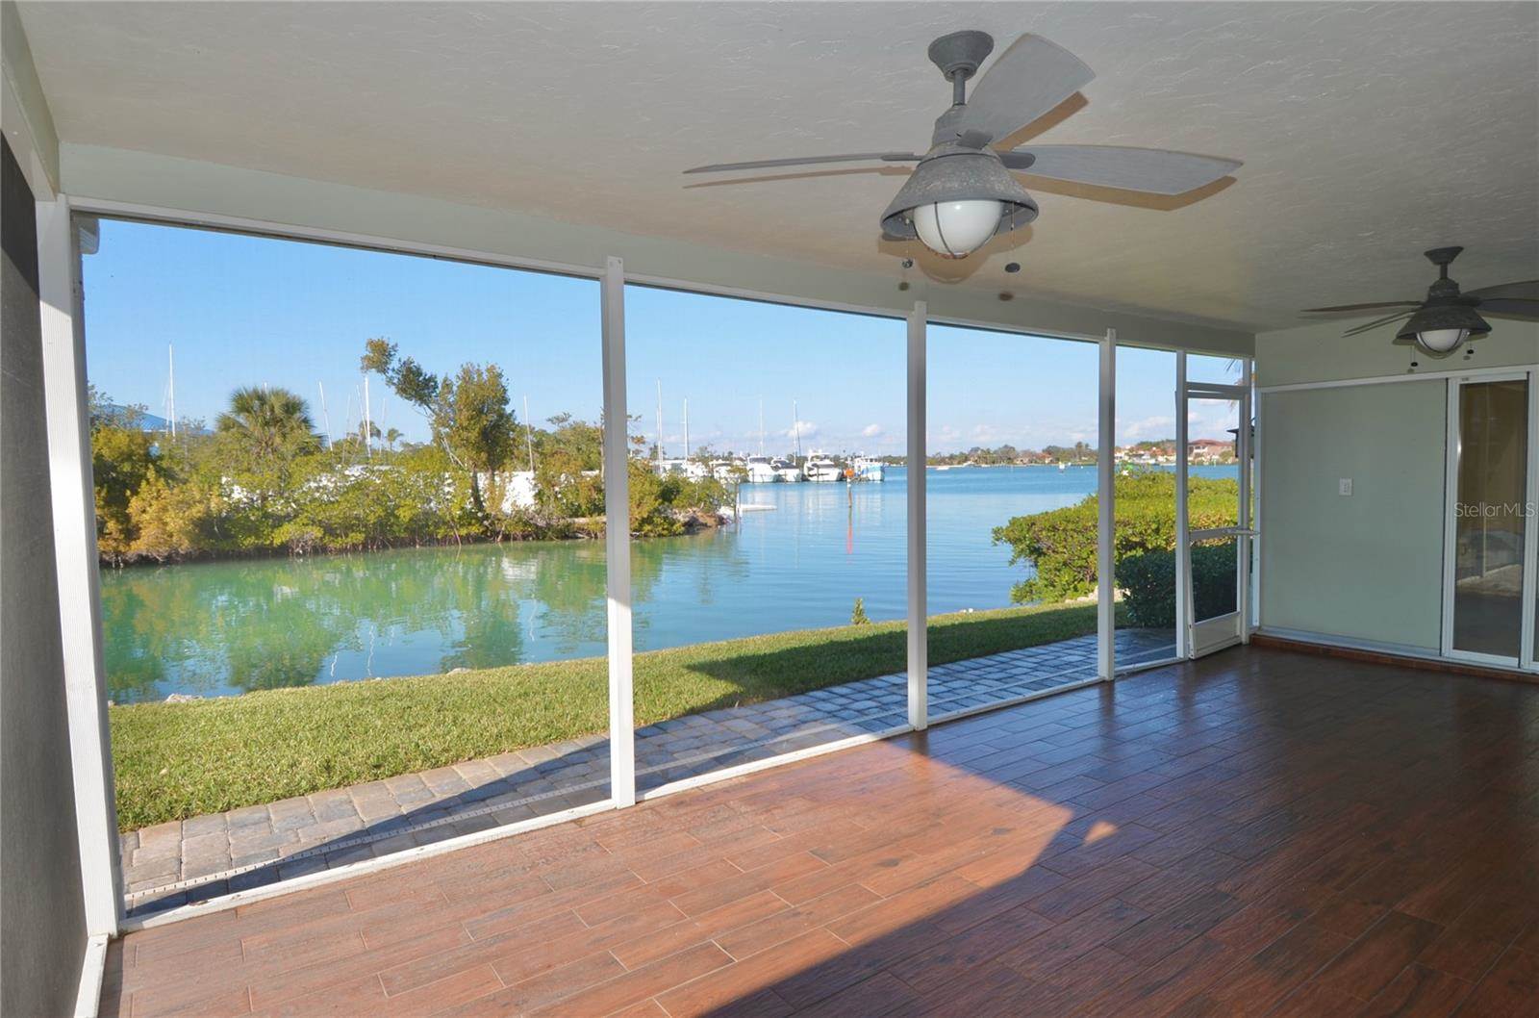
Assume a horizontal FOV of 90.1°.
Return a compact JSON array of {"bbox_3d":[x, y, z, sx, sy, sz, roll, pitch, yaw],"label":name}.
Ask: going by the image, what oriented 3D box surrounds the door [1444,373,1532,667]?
[{"bbox_3d":[4.938,0.078,5.304,0.070,2.006,0.460,-3,4,-37],"label":"door"}]

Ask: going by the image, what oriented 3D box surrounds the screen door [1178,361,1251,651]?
[{"bbox_3d":[3.540,0.104,6.096,0.930,2.075,0.070,-3,4,-32],"label":"screen door"}]

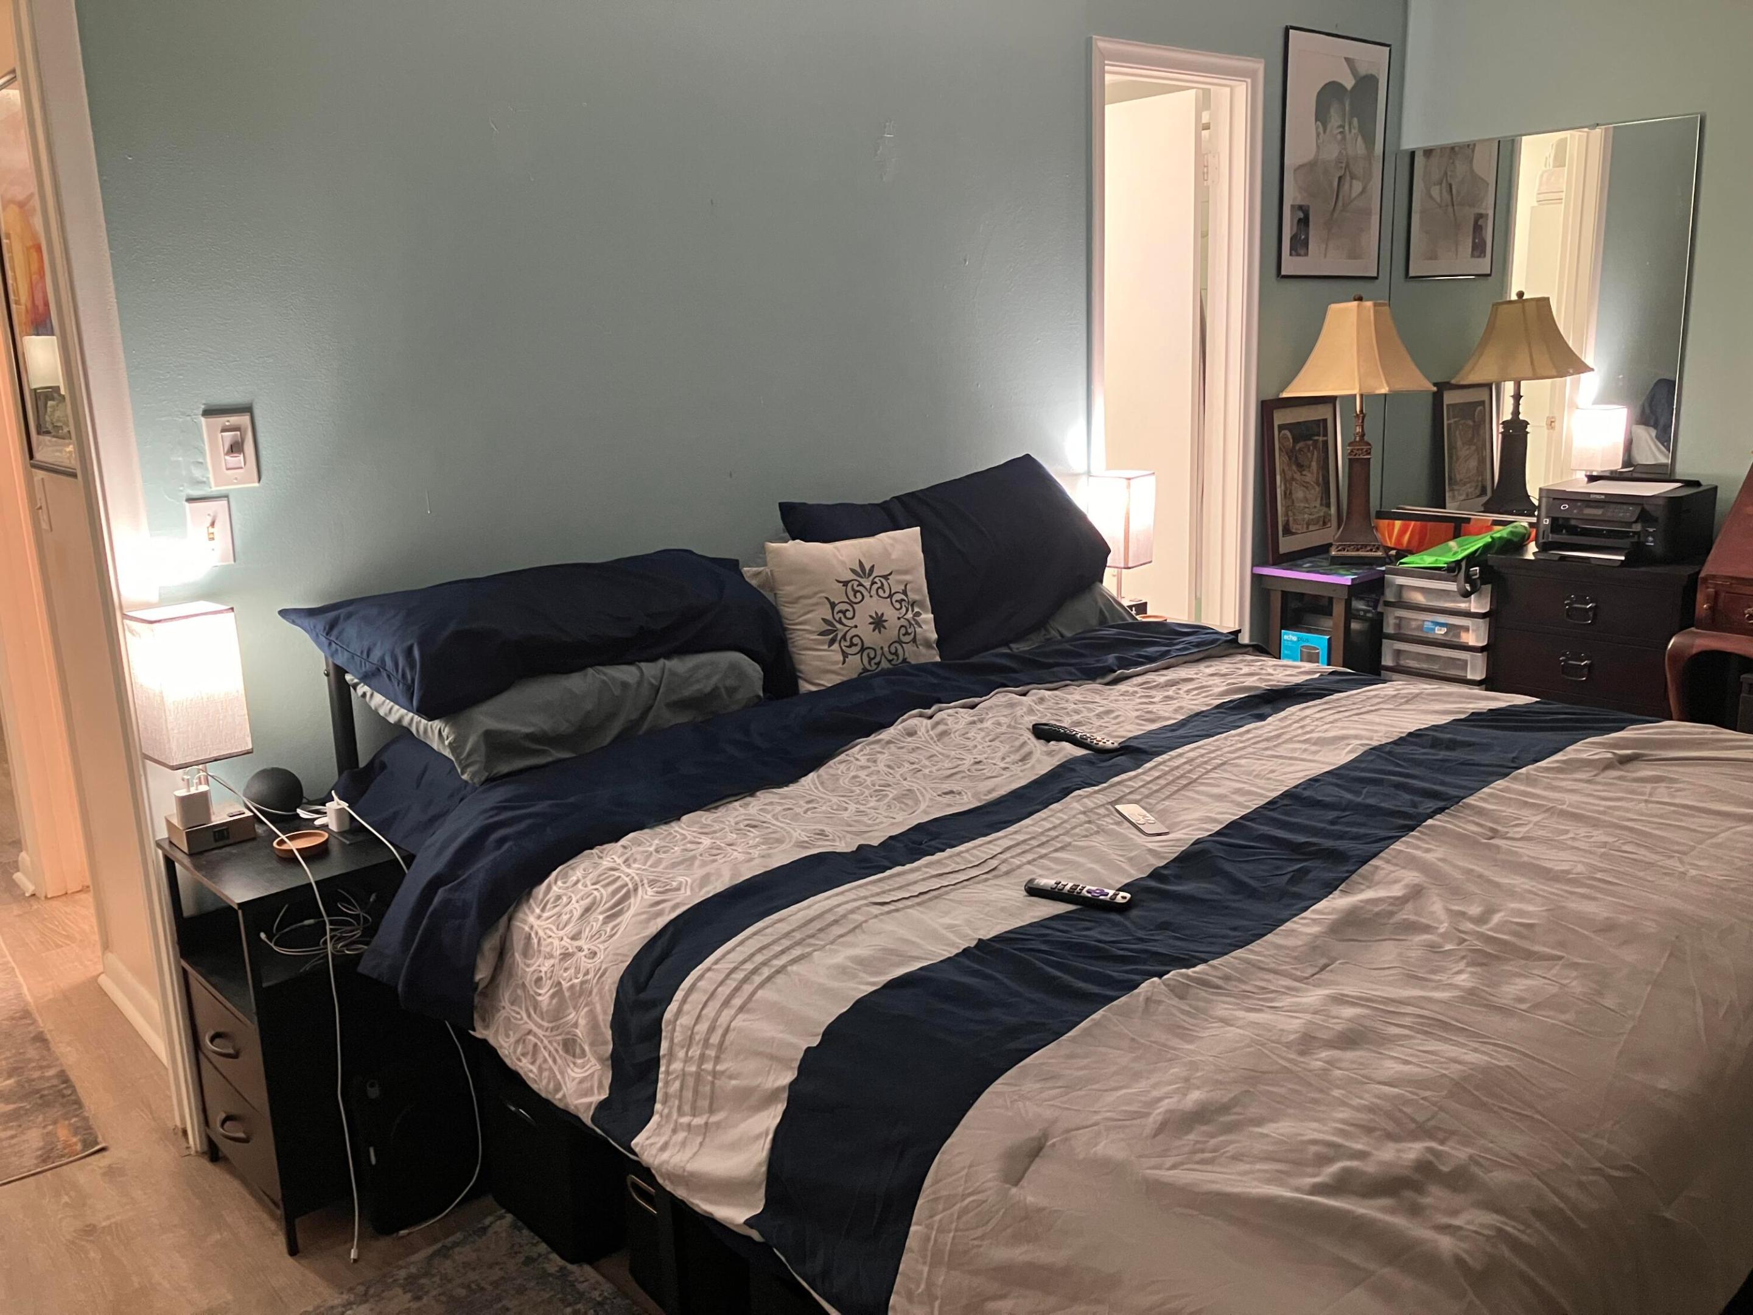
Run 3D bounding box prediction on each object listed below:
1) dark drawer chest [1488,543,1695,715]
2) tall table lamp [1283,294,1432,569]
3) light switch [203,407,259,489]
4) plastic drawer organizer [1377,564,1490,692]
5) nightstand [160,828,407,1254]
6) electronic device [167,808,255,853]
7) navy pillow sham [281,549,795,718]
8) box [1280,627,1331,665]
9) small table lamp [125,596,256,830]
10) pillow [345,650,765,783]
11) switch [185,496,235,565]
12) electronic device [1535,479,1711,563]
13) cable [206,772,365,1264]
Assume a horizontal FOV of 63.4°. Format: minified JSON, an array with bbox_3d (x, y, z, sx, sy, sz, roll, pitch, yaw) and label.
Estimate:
[{"bbox_3d":[2.189,0.027,4.253,0.480,0.682,0.550,-13,17,-40],"label":"dark drawer chest"},{"bbox_3d":[1.521,-0.715,4.474,0.415,0.828,0.415,-13,17,-40],"label":"tall table lamp"},{"bbox_3d":[-1.091,-0.350,2.404,0.079,0.123,0.028,-13,17,-39],"label":"light switch"},{"bbox_3d":[1.767,0.044,4.255,0.370,0.660,0.325,-13,17,-39],"label":"plastic drawer organizer"},{"bbox_3d":[-0.959,0.605,2.425,0.300,0.600,0.400,-13,17,-39],"label":"nightstand"},{"bbox_3d":[-1.127,0.288,2.403,0.108,0.042,0.106,-13,17,-40],"label":"electronic device"},{"bbox_3d":[-0.560,-0.063,2.624,0.870,0.180,0.420,-13,37,-39],"label":"navy pillow sham"},{"bbox_3d":[1.411,-0.008,4.564,0.125,0.170,0.165,-13,17,-40],"label":"box"},{"bbox_3d":[-1.129,0.114,2.364,0.127,0.397,0.127,-13,17,-39],"label":"small table lamp"},{"bbox_3d":[-0.556,0.049,2.651,0.680,0.155,0.400,-13,37,-39],"label":"pillow"},{"bbox_3d":[-1.130,-0.214,2.402,0.070,0.114,0.015,-13,17,-40],"label":"switch"},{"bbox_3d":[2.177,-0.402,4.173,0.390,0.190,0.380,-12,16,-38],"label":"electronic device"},{"bbox_3d":[-0.940,0.567,2.320,0.085,0.720,0.400,-13,17,-39],"label":"cable"}]

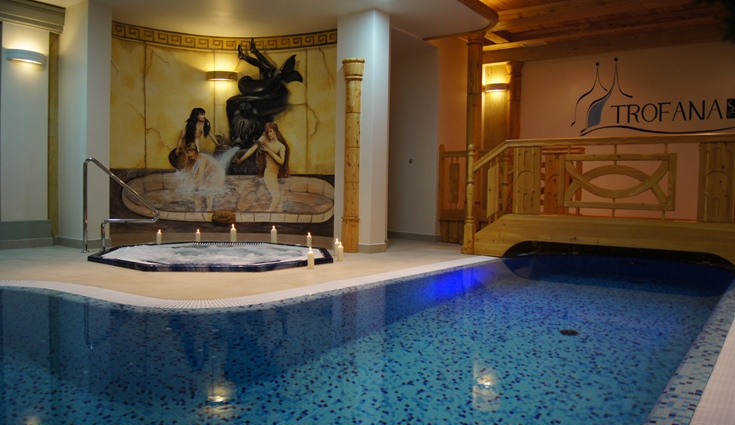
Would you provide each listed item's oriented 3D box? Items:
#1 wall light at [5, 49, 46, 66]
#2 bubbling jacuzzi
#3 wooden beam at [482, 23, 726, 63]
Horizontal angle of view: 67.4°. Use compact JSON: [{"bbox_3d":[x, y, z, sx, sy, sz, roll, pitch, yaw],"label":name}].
[{"bbox_3d":[-3.521,-1.593,5.680,0.110,0.115,0.365,3,3,33],"label":"wall light"},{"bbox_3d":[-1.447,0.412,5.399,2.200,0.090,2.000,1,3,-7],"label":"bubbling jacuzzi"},{"bbox_3d":[2.946,-2.115,7.030,3.196,0.180,0.170,2,3,29],"label":"wooden beam"}]

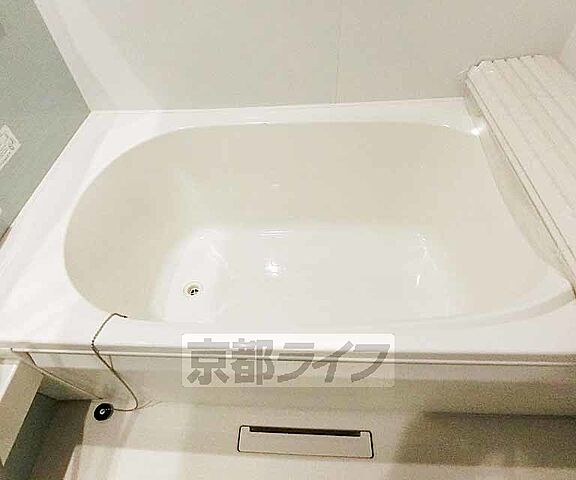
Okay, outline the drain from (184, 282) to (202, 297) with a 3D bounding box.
[{"bbox_3d":[-0.304,0.159,1.060,0.058,0.014,0.058,0,50,4],"label":"drain"}]

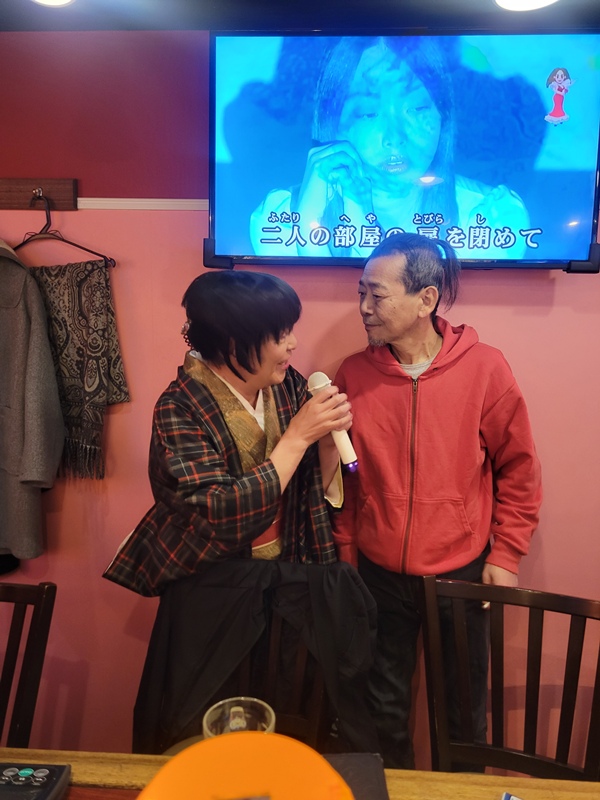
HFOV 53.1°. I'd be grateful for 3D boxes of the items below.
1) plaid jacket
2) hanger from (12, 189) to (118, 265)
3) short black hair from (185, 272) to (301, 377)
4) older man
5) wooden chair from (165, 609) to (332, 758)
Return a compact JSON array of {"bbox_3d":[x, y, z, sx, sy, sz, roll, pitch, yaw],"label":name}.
[{"bbox_3d":[-0.180,0.185,1.410,0.470,0.530,0.390,-3,7,-36],"label":"plaid jacket"},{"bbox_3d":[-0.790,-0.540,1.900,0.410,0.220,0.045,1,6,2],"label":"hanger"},{"bbox_3d":[-0.130,-0.167,1.340,0.250,0.240,0.215,4,7,28],"label":"short black hair"},{"bbox_3d":[0.330,0.405,1.550,0.510,1.630,0.320,3,6,21],"label":"older man"},{"bbox_3d":[-0.090,0.827,1.140,0.430,0.880,0.500,1,6,-2],"label":"wooden chair"}]

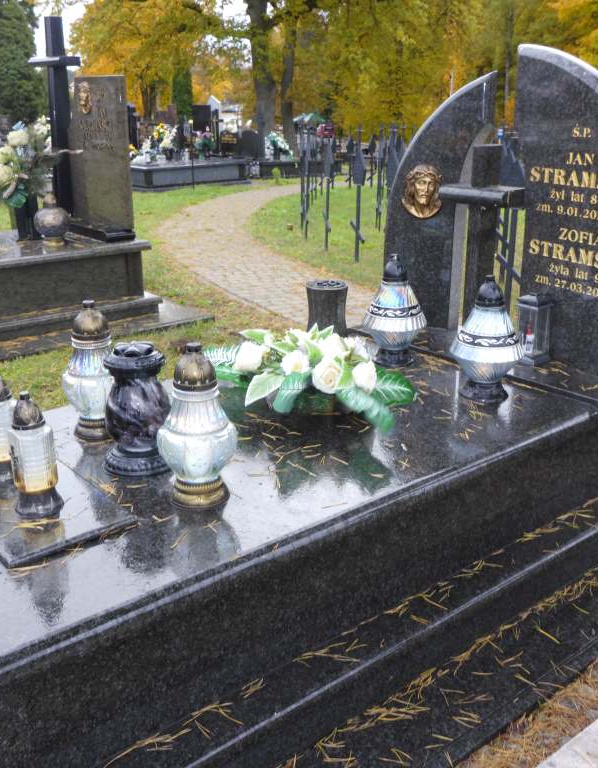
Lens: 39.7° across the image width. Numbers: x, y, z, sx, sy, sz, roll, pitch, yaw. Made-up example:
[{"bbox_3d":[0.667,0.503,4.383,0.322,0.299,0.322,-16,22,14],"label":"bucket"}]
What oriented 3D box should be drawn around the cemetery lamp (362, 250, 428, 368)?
[{"bbox_3d":[0.300,-0.232,2.553,0.196,0.336,0.196,0,20,0],"label":"cemetery lamp"}]

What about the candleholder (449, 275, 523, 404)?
[{"bbox_3d":[0.523,-0.131,2.274,0.202,0.335,0.202,0,20,0],"label":"candleholder"}]

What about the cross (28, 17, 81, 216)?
[{"bbox_3d":[-1.558,-1.677,5.304,0.120,1.224,0.480,-15,25,-37],"label":"cross"}]

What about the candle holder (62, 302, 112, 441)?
[{"bbox_3d":[-0.500,-0.030,1.961,0.134,0.338,0.134,-15,25,-37],"label":"candle holder"}]

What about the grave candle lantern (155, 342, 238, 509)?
[{"bbox_3d":[-0.204,0.076,1.676,0.161,0.333,0.161,0,20,0],"label":"grave candle lantern"}]

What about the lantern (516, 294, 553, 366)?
[{"bbox_3d":[0.789,-0.182,2.764,0.083,0.222,0.083,-13,22,-38],"label":"lantern"}]

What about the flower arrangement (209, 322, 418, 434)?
[{"bbox_3d":[0.051,-0.043,2.234,0.528,0.188,0.352,7,20,17],"label":"flower arrangement"}]

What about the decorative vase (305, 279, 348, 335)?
[{"bbox_3d":[0.085,-0.208,2.646,0.132,0.224,0.132,0,20,0],"label":"decorative vase"}]

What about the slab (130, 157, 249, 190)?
[{"bbox_3d":[-1.816,-3.361,13.199,2.000,0.430,1.050,-13,22,-38],"label":"slab"}]

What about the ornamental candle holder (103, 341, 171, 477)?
[{"bbox_3d":[-0.361,0.047,1.841,0.150,0.274,0.150,0,20,0],"label":"ornamental candle holder"}]

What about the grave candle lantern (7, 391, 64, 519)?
[{"bbox_3d":[-0.519,0.129,1.598,0.094,0.240,0.094,-15,25,-37],"label":"grave candle lantern"}]

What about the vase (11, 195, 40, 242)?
[{"bbox_3d":[-1.646,-1.016,4.993,0.132,0.296,0.132,-15,25,-37],"label":"vase"}]

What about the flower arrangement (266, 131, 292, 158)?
[{"bbox_3d":[-0.387,-4.526,15.654,0.500,0.540,0.420,0,17,-2],"label":"flower arrangement"}]

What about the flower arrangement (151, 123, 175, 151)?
[{"bbox_3d":[-2.340,-4.270,14.300,0.410,0.480,0.380,-2,20,-6],"label":"flower arrangement"}]

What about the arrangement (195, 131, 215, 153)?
[{"bbox_3d":[-1.551,-4.022,13.740,0.340,0.380,0.300,-1,17,-6],"label":"arrangement"}]

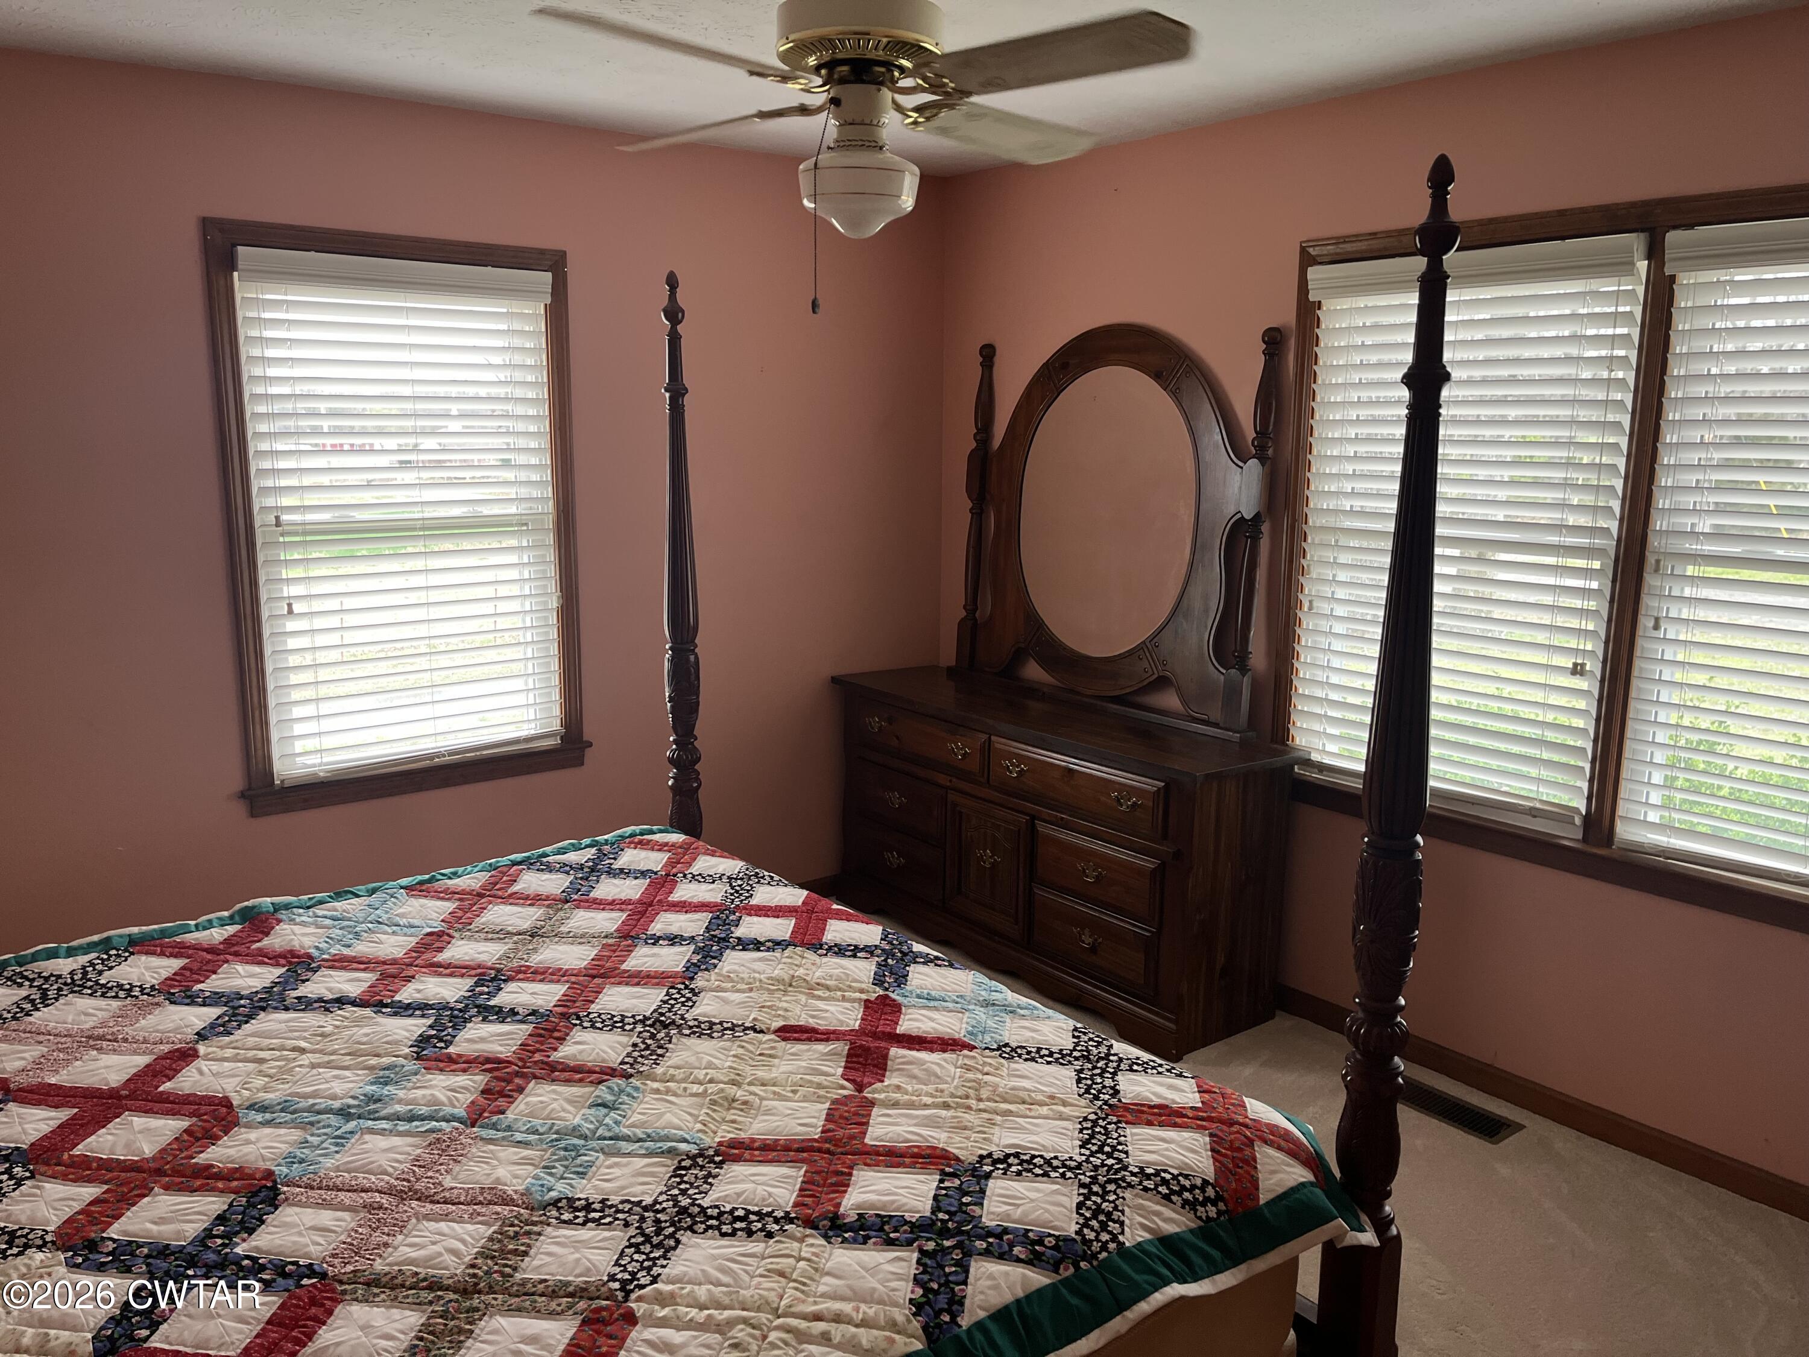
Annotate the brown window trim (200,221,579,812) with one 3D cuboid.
[{"bbox_3d":[-1.300,-0.410,3.601,0.945,1.463,0.060,-8,14,-38],"label":"brown window trim"}]

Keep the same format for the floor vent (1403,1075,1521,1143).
[{"bbox_3d":[1.316,1.042,3.319,0.134,0.014,0.345,-8,14,-38],"label":"floor vent"}]

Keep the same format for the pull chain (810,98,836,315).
[{"bbox_3d":[-0.119,-0.695,2.008,0.036,0.305,0.032,0,11,-3],"label":"pull chain"}]

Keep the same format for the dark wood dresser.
[{"bbox_3d":[0.414,0.480,4.159,0.441,0.783,1.560,-8,14,-38],"label":"dark wood dresser"}]

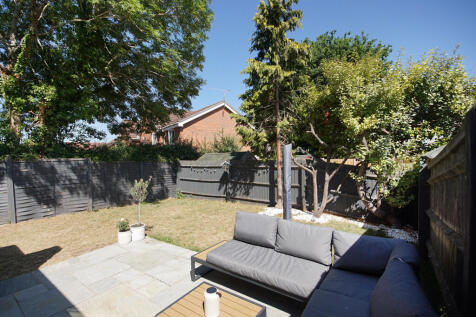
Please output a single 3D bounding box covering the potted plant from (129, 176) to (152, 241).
[{"bbox_3d":[-2.180,1.110,4.470,0.490,1.390,0.480,0,-2,0],"label":"potted plant"}]

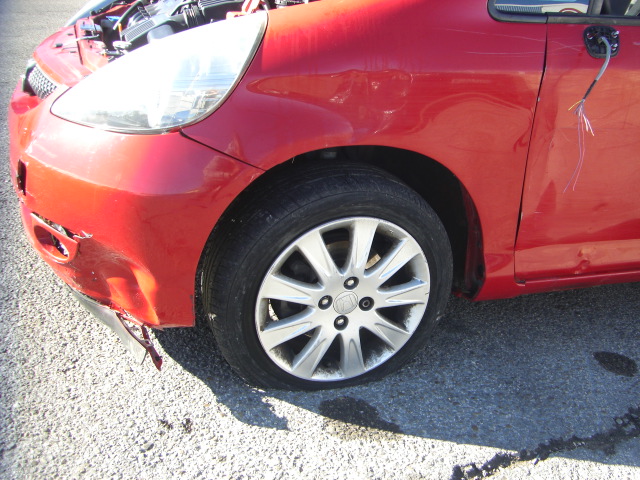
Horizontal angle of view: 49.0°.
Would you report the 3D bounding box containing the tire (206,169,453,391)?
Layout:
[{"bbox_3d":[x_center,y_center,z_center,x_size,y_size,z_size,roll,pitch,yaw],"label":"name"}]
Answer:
[{"bbox_3d":[0.030,0.091,1.645,0.584,0.560,0.205,-3,25,-19],"label":"tire"}]

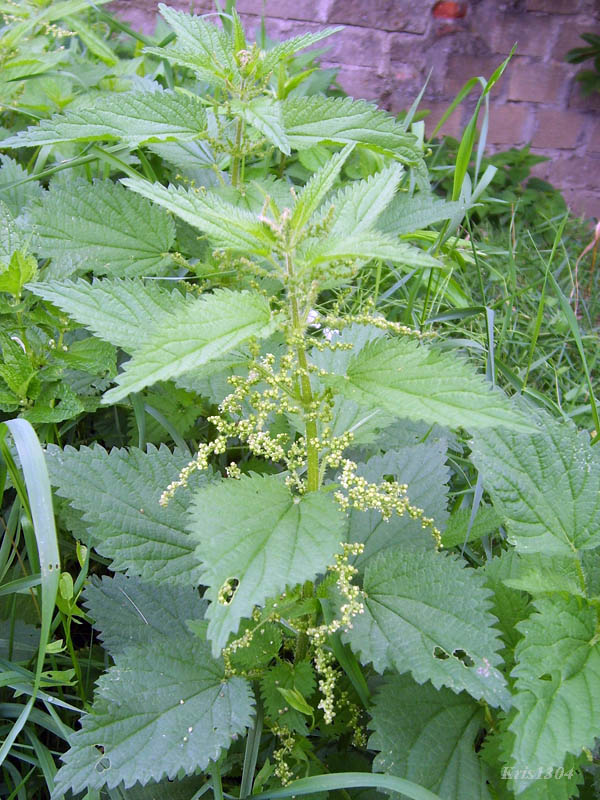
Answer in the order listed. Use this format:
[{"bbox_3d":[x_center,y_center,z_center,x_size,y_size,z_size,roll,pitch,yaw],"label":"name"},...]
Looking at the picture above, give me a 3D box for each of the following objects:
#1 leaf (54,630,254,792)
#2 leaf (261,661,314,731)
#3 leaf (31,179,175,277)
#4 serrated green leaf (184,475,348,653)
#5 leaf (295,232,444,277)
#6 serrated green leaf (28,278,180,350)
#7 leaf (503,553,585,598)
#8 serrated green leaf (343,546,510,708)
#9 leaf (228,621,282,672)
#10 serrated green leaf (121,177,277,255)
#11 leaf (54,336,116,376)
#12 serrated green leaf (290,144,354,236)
[{"bbox_3d":[-0.097,0.207,0.526,0.133,0.022,0.088,-32,46,-9],"label":"leaf"},{"bbox_3d":[-0.008,0.209,0.567,0.036,0.010,0.049,-5,69,-3],"label":"leaf"},{"bbox_3d":[-0.151,-0.126,0.602,0.134,0.022,0.083,13,62,16],"label":"leaf"},{"bbox_3d":[-0.020,0.090,0.447,0.082,0.025,0.109,16,52,20],"label":"serrated green leaf"},{"bbox_3d":[0.040,-0.082,0.455,0.076,0.018,0.038,4,41,8],"label":"leaf"},{"bbox_3d":[-0.097,-0.045,0.487,0.145,0.022,0.076,20,52,11],"label":"serrated green leaf"},{"bbox_3d":[0.155,0.112,0.515,0.053,0.013,0.028,6,60,13],"label":"leaf"},{"bbox_3d":[0.084,0.143,0.520,0.117,0.022,0.083,34,67,20],"label":"serrated green leaf"},{"bbox_3d":[-0.033,0.181,0.595,0.045,0.012,0.045,12,51,-13],"label":"leaf"},{"bbox_3d":[-0.059,-0.108,0.470,0.102,0.016,0.036,24,54,11],"label":"serrated green leaf"},{"bbox_3d":[-0.166,-0.034,0.625,0.052,0.014,0.040,15,54,11],"label":"leaf"},{"bbox_3d":[0.013,-0.115,0.437,0.025,0.012,0.069,10,59,41],"label":"serrated green leaf"}]

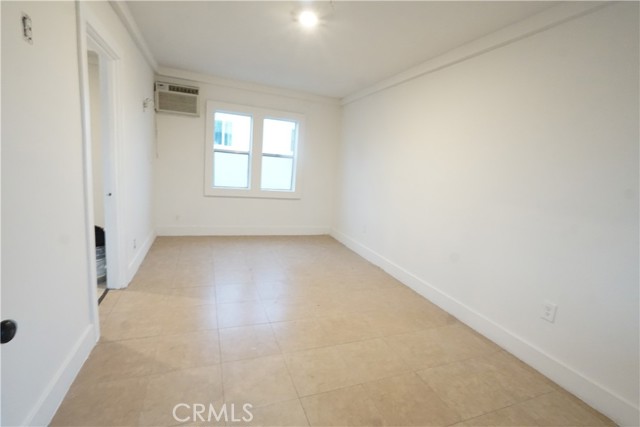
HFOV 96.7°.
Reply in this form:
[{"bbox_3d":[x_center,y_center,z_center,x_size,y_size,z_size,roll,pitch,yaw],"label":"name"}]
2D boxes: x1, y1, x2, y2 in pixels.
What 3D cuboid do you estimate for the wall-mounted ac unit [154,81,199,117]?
[{"bbox_3d":[-2.003,-1.598,4.014,0.530,0.375,0.200,1,11,-22],"label":"wall-mounted ac unit"}]

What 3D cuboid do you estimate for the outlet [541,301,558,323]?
[{"bbox_3d":[1.598,0.685,1.990,0.012,0.122,0.077,1,11,-22],"label":"outlet"}]

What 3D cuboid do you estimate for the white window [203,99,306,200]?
[{"bbox_3d":[-1.031,-0.974,4.635,1.528,1.427,0.100,1,11,-22],"label":"white window"}]

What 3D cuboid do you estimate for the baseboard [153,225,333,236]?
[{"bbox_3d":[-1.129,0.310,4.873,2.901,0.163,0.022,1,11,-22],"label":"baseboard"}]

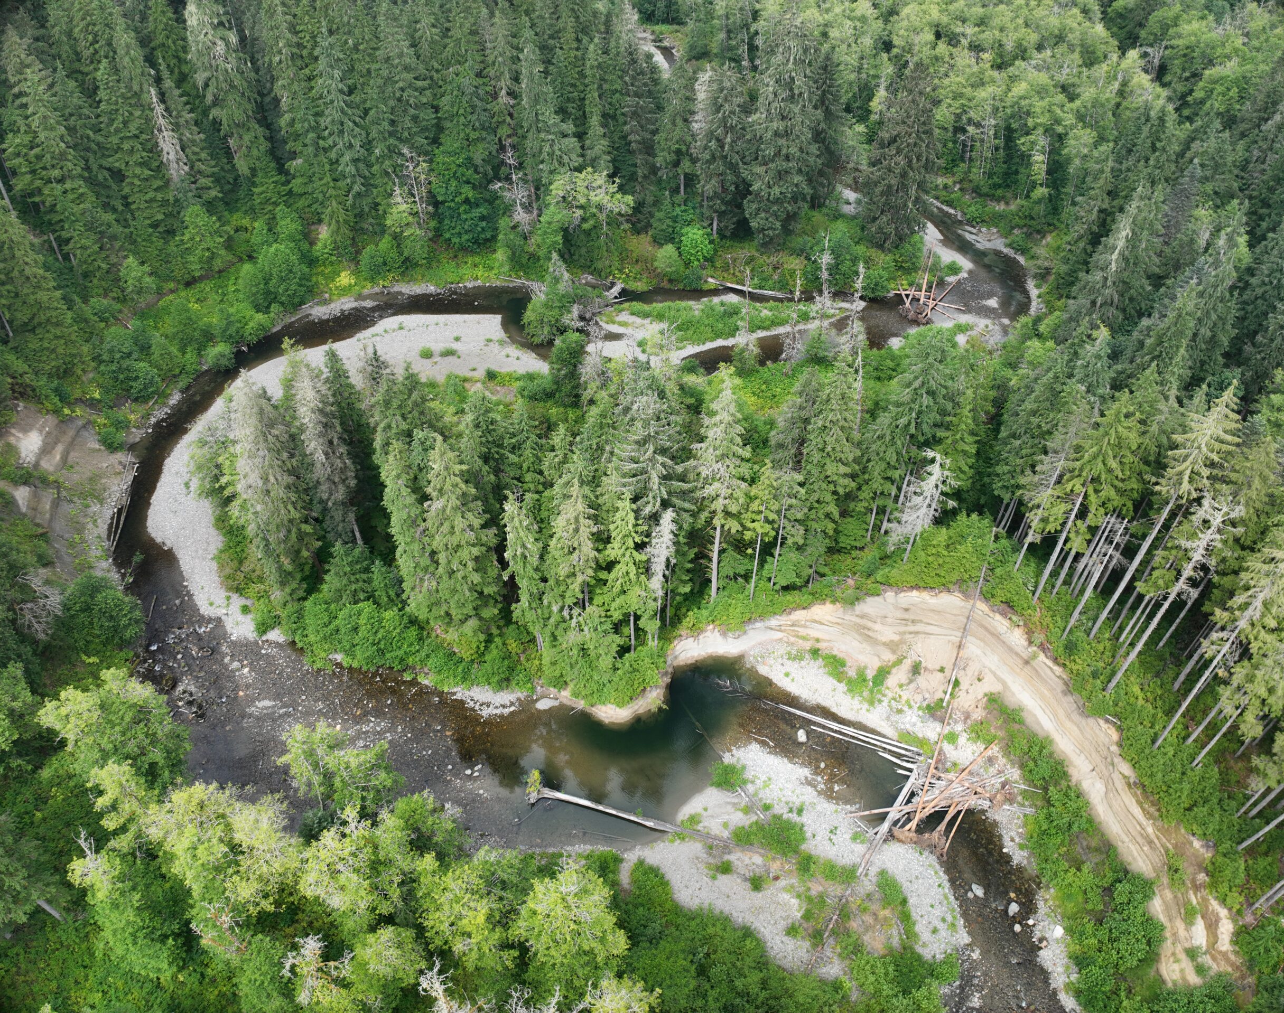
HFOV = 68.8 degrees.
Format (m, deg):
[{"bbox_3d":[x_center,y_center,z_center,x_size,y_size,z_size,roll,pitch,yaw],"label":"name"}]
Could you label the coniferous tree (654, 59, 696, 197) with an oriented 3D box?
[{"bbox_3d":[6.401,-68.290,173.888,7.570,27.020,7.570,3,43,0],"label":"coniferous tree"}]

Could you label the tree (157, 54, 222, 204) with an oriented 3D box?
[{"bbox_3d":[-80.242,-63.765,164.152,7.930,28.160,7.930,3,43,0],"label":"tree"}]

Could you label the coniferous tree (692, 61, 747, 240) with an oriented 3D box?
[{"bbox_3d":[13.980,-62.070,166.470,9.760,31.210,9.760,4,44,3],"label":"coniferous tree"}]

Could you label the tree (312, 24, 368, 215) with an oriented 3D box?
[{"bbox_3d":[-52.994,-65.482,162.636,7.940,34.470,7.940,3,43,0],"label":"tree"}]

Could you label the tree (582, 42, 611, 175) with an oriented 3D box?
[{"bbox_3d":[-8.010,-64.820,167.200,6.030,33.660,6.030,-1,44,-2],"label":"tree"}]

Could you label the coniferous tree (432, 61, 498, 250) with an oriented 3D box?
[{"bbox_3d":[-30.240,-58.400,160.160,10.830,33.480,10.830,-7,44,-8],"label":"coniferous tree"}]

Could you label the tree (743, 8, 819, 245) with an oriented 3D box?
[{"bbox_3d":[23.910,-62.620,160.100,12.630,41.060,12.630,7,44,6],"label":"tree"}]

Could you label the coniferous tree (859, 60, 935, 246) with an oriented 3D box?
[{"bbox_3d":[45.660,-60.062,162.506,13.270,33.030,13.270,3,43,0],"label":"coniferous tree"}]

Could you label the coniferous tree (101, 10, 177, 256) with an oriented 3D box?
[{"bbox_3d":[-79.659,-57.954,149.801,8.500,39.280,8.500,3,43,0],"label":"coniferous tree"}]

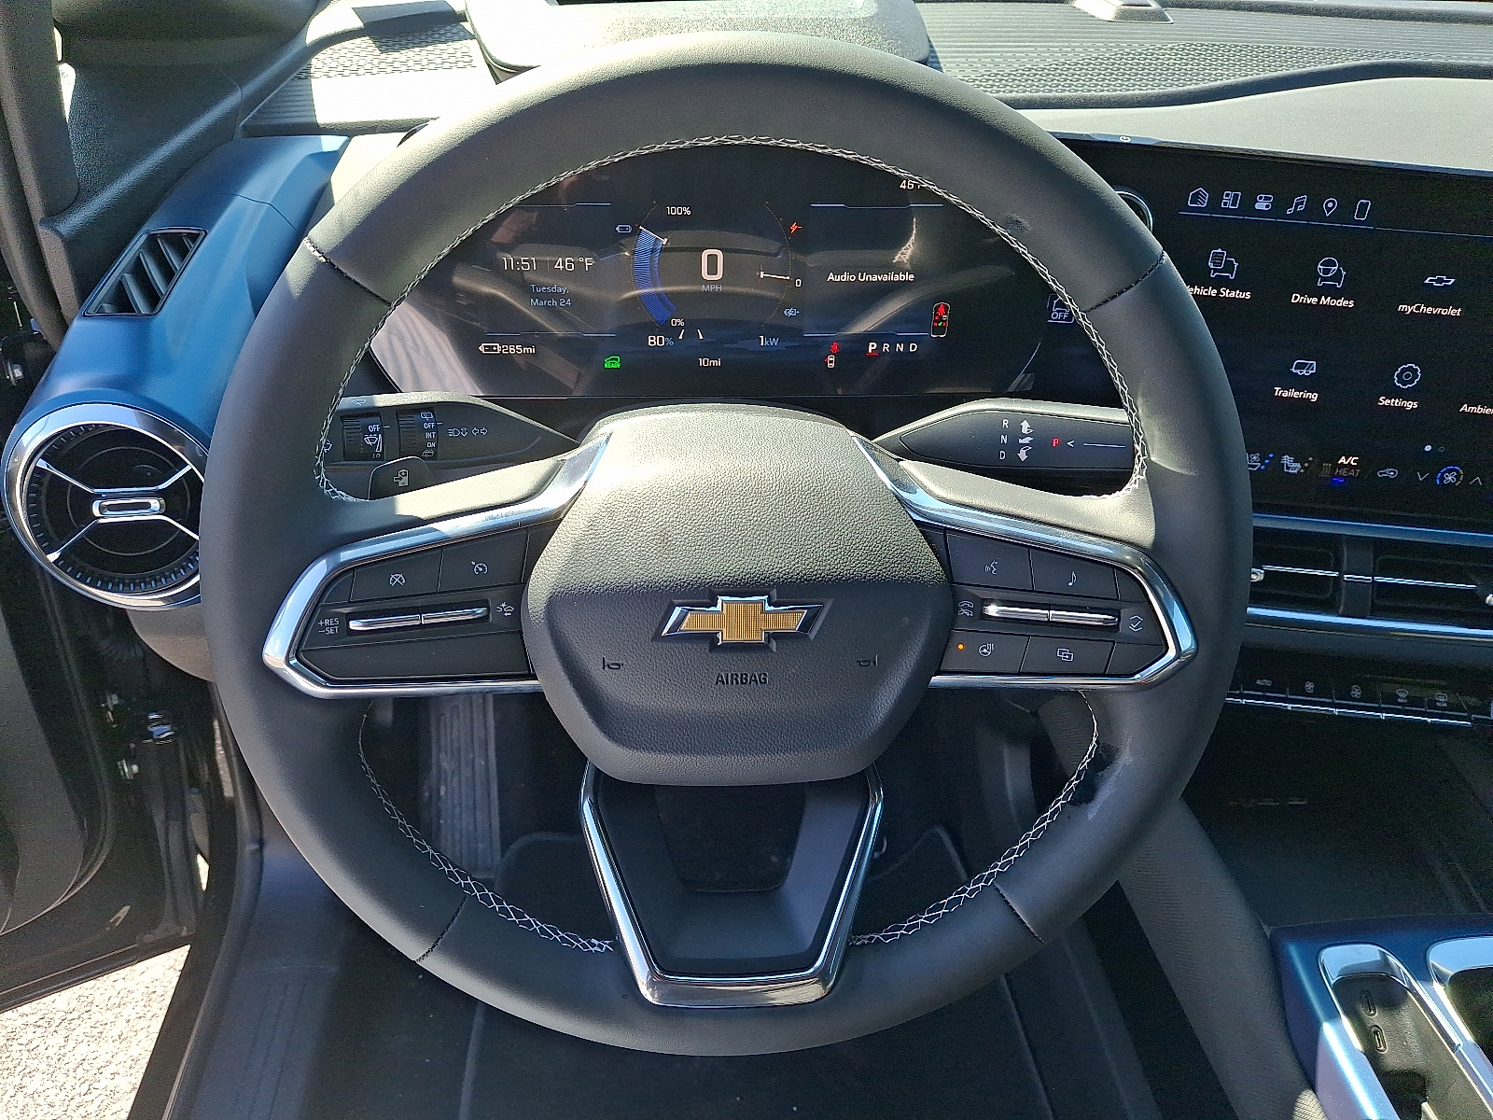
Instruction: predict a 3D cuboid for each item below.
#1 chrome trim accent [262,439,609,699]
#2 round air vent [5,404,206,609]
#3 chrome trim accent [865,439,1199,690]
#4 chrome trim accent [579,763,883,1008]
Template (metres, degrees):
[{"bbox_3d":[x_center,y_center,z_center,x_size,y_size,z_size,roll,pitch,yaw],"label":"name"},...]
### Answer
[{"bbox_3d":[-0.109,0.005,0.394,0.126,0.094,0.036,-3,12,-15],"label":"chrome trim accent"},{"bbox_3d":[-0.312,-0.023,0.540,0.112,0.112,0.028,0,25,-4],"label":"round air vent"},{"bbox_3d":[0.104,0.004,0.410,0.126,0.094,0.036,2,11,6],"label":"chrome trim accent"},{"bbox_3d":[-0.004,0.127,0.425,0.122,0.086,0.030,0,2,-4],"label":"chrome trim accent"}]

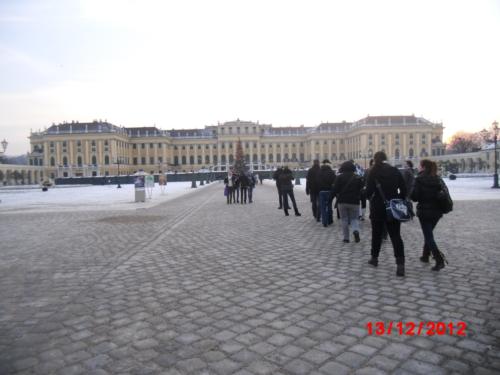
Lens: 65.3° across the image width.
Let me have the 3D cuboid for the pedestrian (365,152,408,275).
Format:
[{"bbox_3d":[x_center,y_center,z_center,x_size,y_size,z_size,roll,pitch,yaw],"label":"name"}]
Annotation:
[{"bbox_3d":[2.002,0.354,5.720,0.560,1.760,0.550,-1,2,-9],"label":"pedestrian"}]

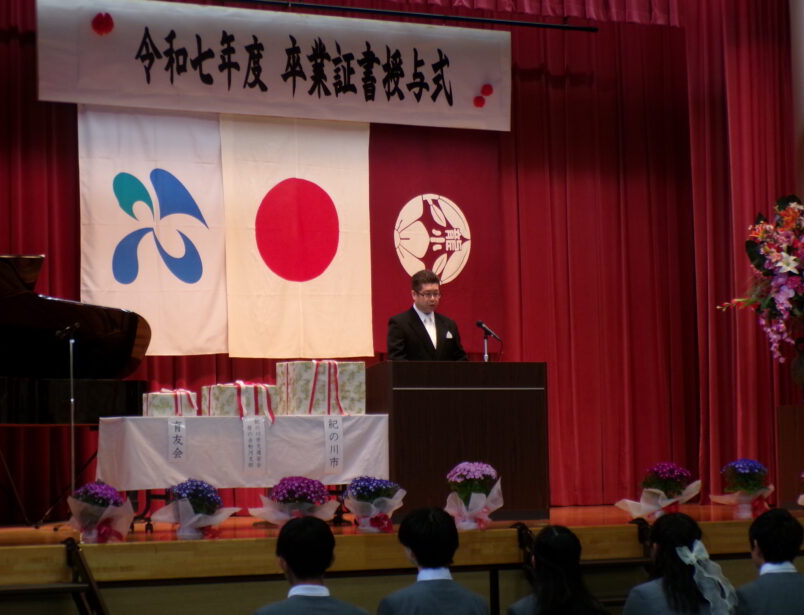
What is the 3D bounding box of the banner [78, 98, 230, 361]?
[{"bbox_3d":[-1.694,-0.551,14.089,1.121,1.771,0.050,1,-5,-27],"label":"banner"}]

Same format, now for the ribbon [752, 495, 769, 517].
[{"bbox_3d":[2.251,1.245,12.775,0.110,0.150,0.080,1,-5,-27],"label":"ribbon"}]

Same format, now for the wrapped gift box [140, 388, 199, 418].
[{"bbox_3d":[-1.441,0.611,12.669,0.293,0.150,0.160,1,-5,-27],"label":"wrapped gift box"}]

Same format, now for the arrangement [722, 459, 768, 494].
[{"bbox_3d":[2.166,1.065,12.847,0.290,0.225,0.280,-1,-4,0],"label":"arrangement"}]

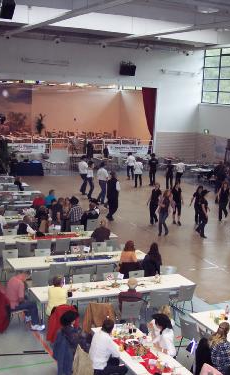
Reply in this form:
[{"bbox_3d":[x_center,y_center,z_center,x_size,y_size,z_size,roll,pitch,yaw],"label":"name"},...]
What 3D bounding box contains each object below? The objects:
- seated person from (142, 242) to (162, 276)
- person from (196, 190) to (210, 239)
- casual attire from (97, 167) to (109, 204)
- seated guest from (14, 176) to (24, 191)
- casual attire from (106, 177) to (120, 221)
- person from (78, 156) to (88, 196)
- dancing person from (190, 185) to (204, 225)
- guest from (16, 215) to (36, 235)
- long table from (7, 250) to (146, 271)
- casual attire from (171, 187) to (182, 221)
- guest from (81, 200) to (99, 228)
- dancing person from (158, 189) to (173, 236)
[{"bbox_3d":[0.899,1.976,14.289,0.500,1.240,0.750,-1,10,-25],"label":"seated person"},{"bbox_3d":[3.173,0.895,20.065,0.500,1.700,0.500,10,12,36],"label":"person"},{"bbox_3d":[-0.508,-0.090,25.227,0.500,1.600,0.450,8,11,30],"label":"casual attire"},{"bbox_3d":[-4.120,0.079,24.177,0.650,1.220,0.500,1,9,-14],"label":"seated guest"},{"bbox_3d":[-0.057,0.375,22.042,0.560,1.880,0.420,-4,12,-36],"label":"casual attire"},{"bbox_3d":[-1.445,-0.574,26.974,0.480,1.830,0.520,-6,13,-43],"label":"person"},{"bbox_3d":[3.284,0.669,21.913,0.580,1.600,0.380,-1,10,-25],"label":"dancing person"},{"bbox_3d":[-2.648,1.391,16.776,0.520,1.220,0.720,8,10,28],"label":"guest"},{"bbox_3d":[-0.875,2.163,14.104,3.520,0.750,0.800,-1,10,-25],"label":"long table"},{"bbox_3d":[2.493,0.640,21.935,0.460,1.360,0.340,1,10,-11],"label":"casual attire"},{"bbox_3d":[-0.822,1.106,18.523,0.700,1.300,0.500,-1,10,-25],"label":"guest"},{"bbox_3d":[1.795,0.868,19.854,0.550,1.630,0.420,1,9,-11],"label":"dancing person"}]

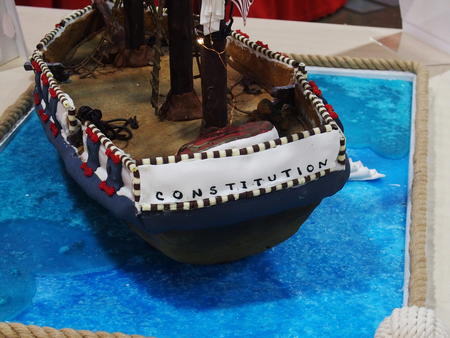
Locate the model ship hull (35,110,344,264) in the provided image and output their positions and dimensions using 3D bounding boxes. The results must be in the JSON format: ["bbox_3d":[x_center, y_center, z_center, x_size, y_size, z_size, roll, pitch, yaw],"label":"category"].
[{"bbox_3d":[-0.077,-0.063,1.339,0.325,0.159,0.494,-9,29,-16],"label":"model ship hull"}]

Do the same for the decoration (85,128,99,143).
[{"bbox_3d":[-0.155,-0.039,1.155,0.009,0.011,0.016,-13,30,-22],"label":"decoration"}]

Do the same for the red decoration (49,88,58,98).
[{"bbox_3d":[-0.220,-0.097,1.267,0.008,0.009,0.013,-13,30,-22],"label":"red decoration"}]

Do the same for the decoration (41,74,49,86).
[{"bbox_3d":[-0.238,-0.117,1.305,0.008,0.009,0.015,-13,30,-22],"label":"decoration"}]

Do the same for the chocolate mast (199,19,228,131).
[{"bbox_3d":[-0.014,-0.120,1.233,0.027,0.150,0.027,-9,29,-16],"label":"chocolate mast"}]

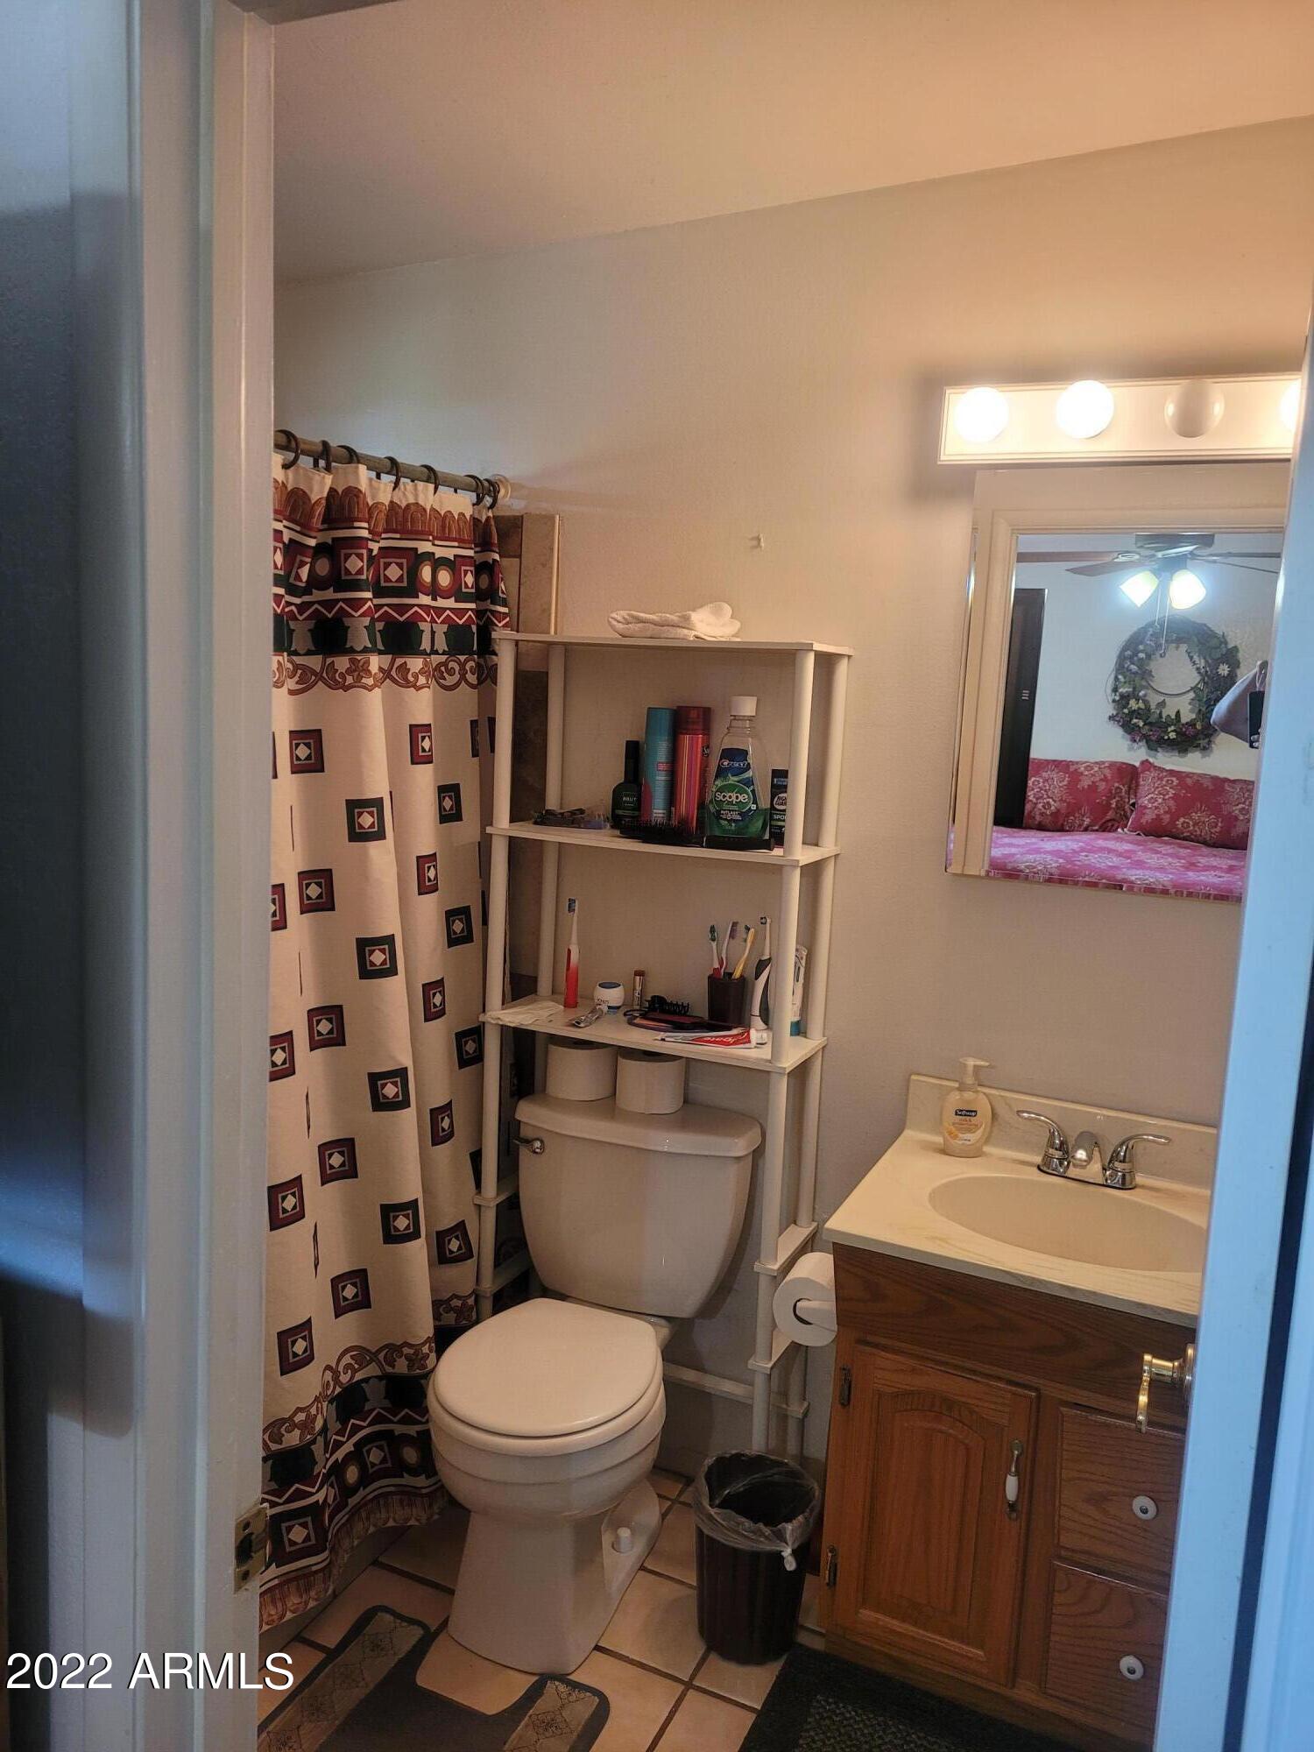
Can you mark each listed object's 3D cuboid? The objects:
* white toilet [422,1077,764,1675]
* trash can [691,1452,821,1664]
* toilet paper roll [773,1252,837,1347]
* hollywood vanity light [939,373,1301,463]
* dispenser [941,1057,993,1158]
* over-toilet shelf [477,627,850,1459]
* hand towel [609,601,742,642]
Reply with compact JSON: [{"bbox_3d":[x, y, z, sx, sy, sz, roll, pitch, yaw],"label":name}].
[{"bbox_3d":[-0.132,0.838,2.265,0.478,0.780,0.634,7,9,24],"label":"white toilet"},{"bbox_3d":[0.159,1.136,2.183,0.203,0.247,0.203,3,9,0],"label":"trash can"},{"bbox_3d":[0.252,0.660,2.065,0.108,0.108,0.105,7,9,24],"label":"toilet paper roll"},{"bbox_3d":[0.729,-0.694,1.989,0.614,0.117,0.131,7,9,24],"label":"hollywood vanity light"},{"bbox_3d":[0.525,0.386,2.221,0.084,0.165,0.052,5,9,14],"label":"dispenser"},{"bbox_3d":[-0.008,0.401,2.391,0.580,1.620,0.230,7,9,24],"label":"over-toilet shelf"},{"bbox_3d":[0.029,-0.431,2.270,0.211,0.066,0.161,7,9,24],"label":"hand towel"}]

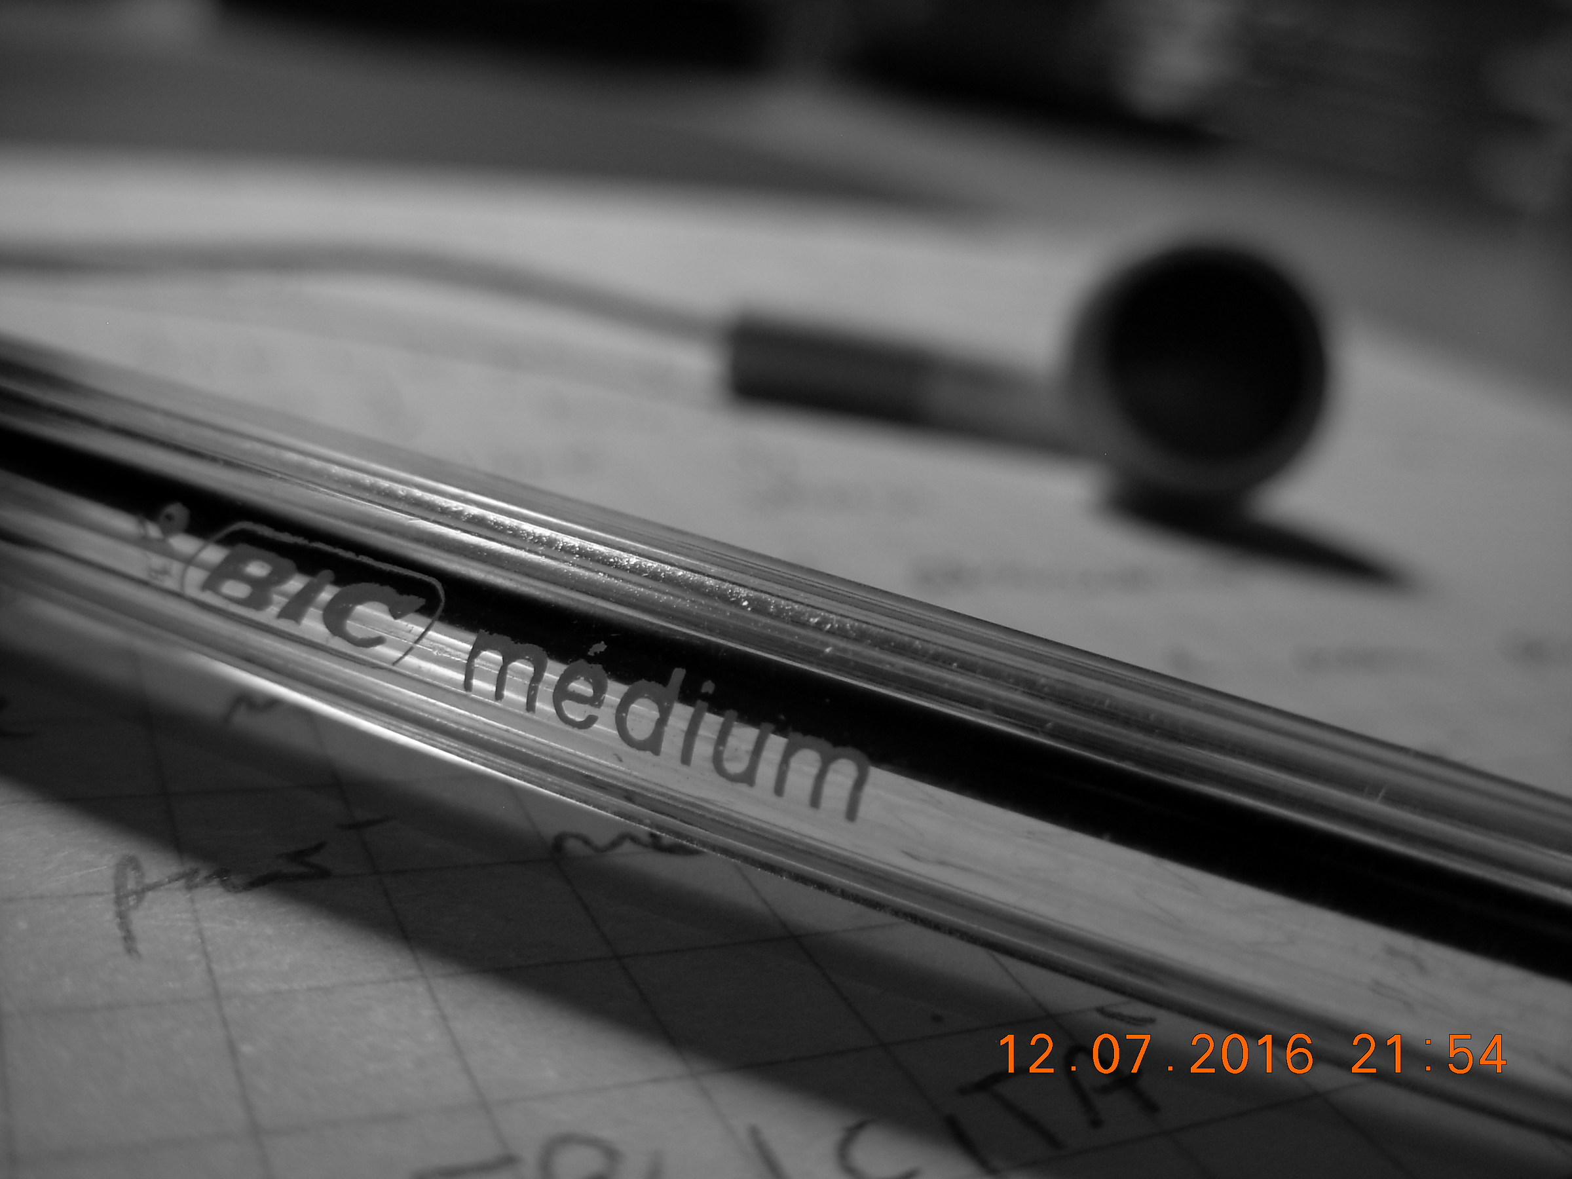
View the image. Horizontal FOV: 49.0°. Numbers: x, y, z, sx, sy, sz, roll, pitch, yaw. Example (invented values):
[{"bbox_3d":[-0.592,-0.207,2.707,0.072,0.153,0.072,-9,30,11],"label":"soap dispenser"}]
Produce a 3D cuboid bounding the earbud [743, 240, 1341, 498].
[{"bbox_3d":[0.015,-0.015,0.108,0.036,0.016,0.015,9,8,0],"label":"earbud"}]

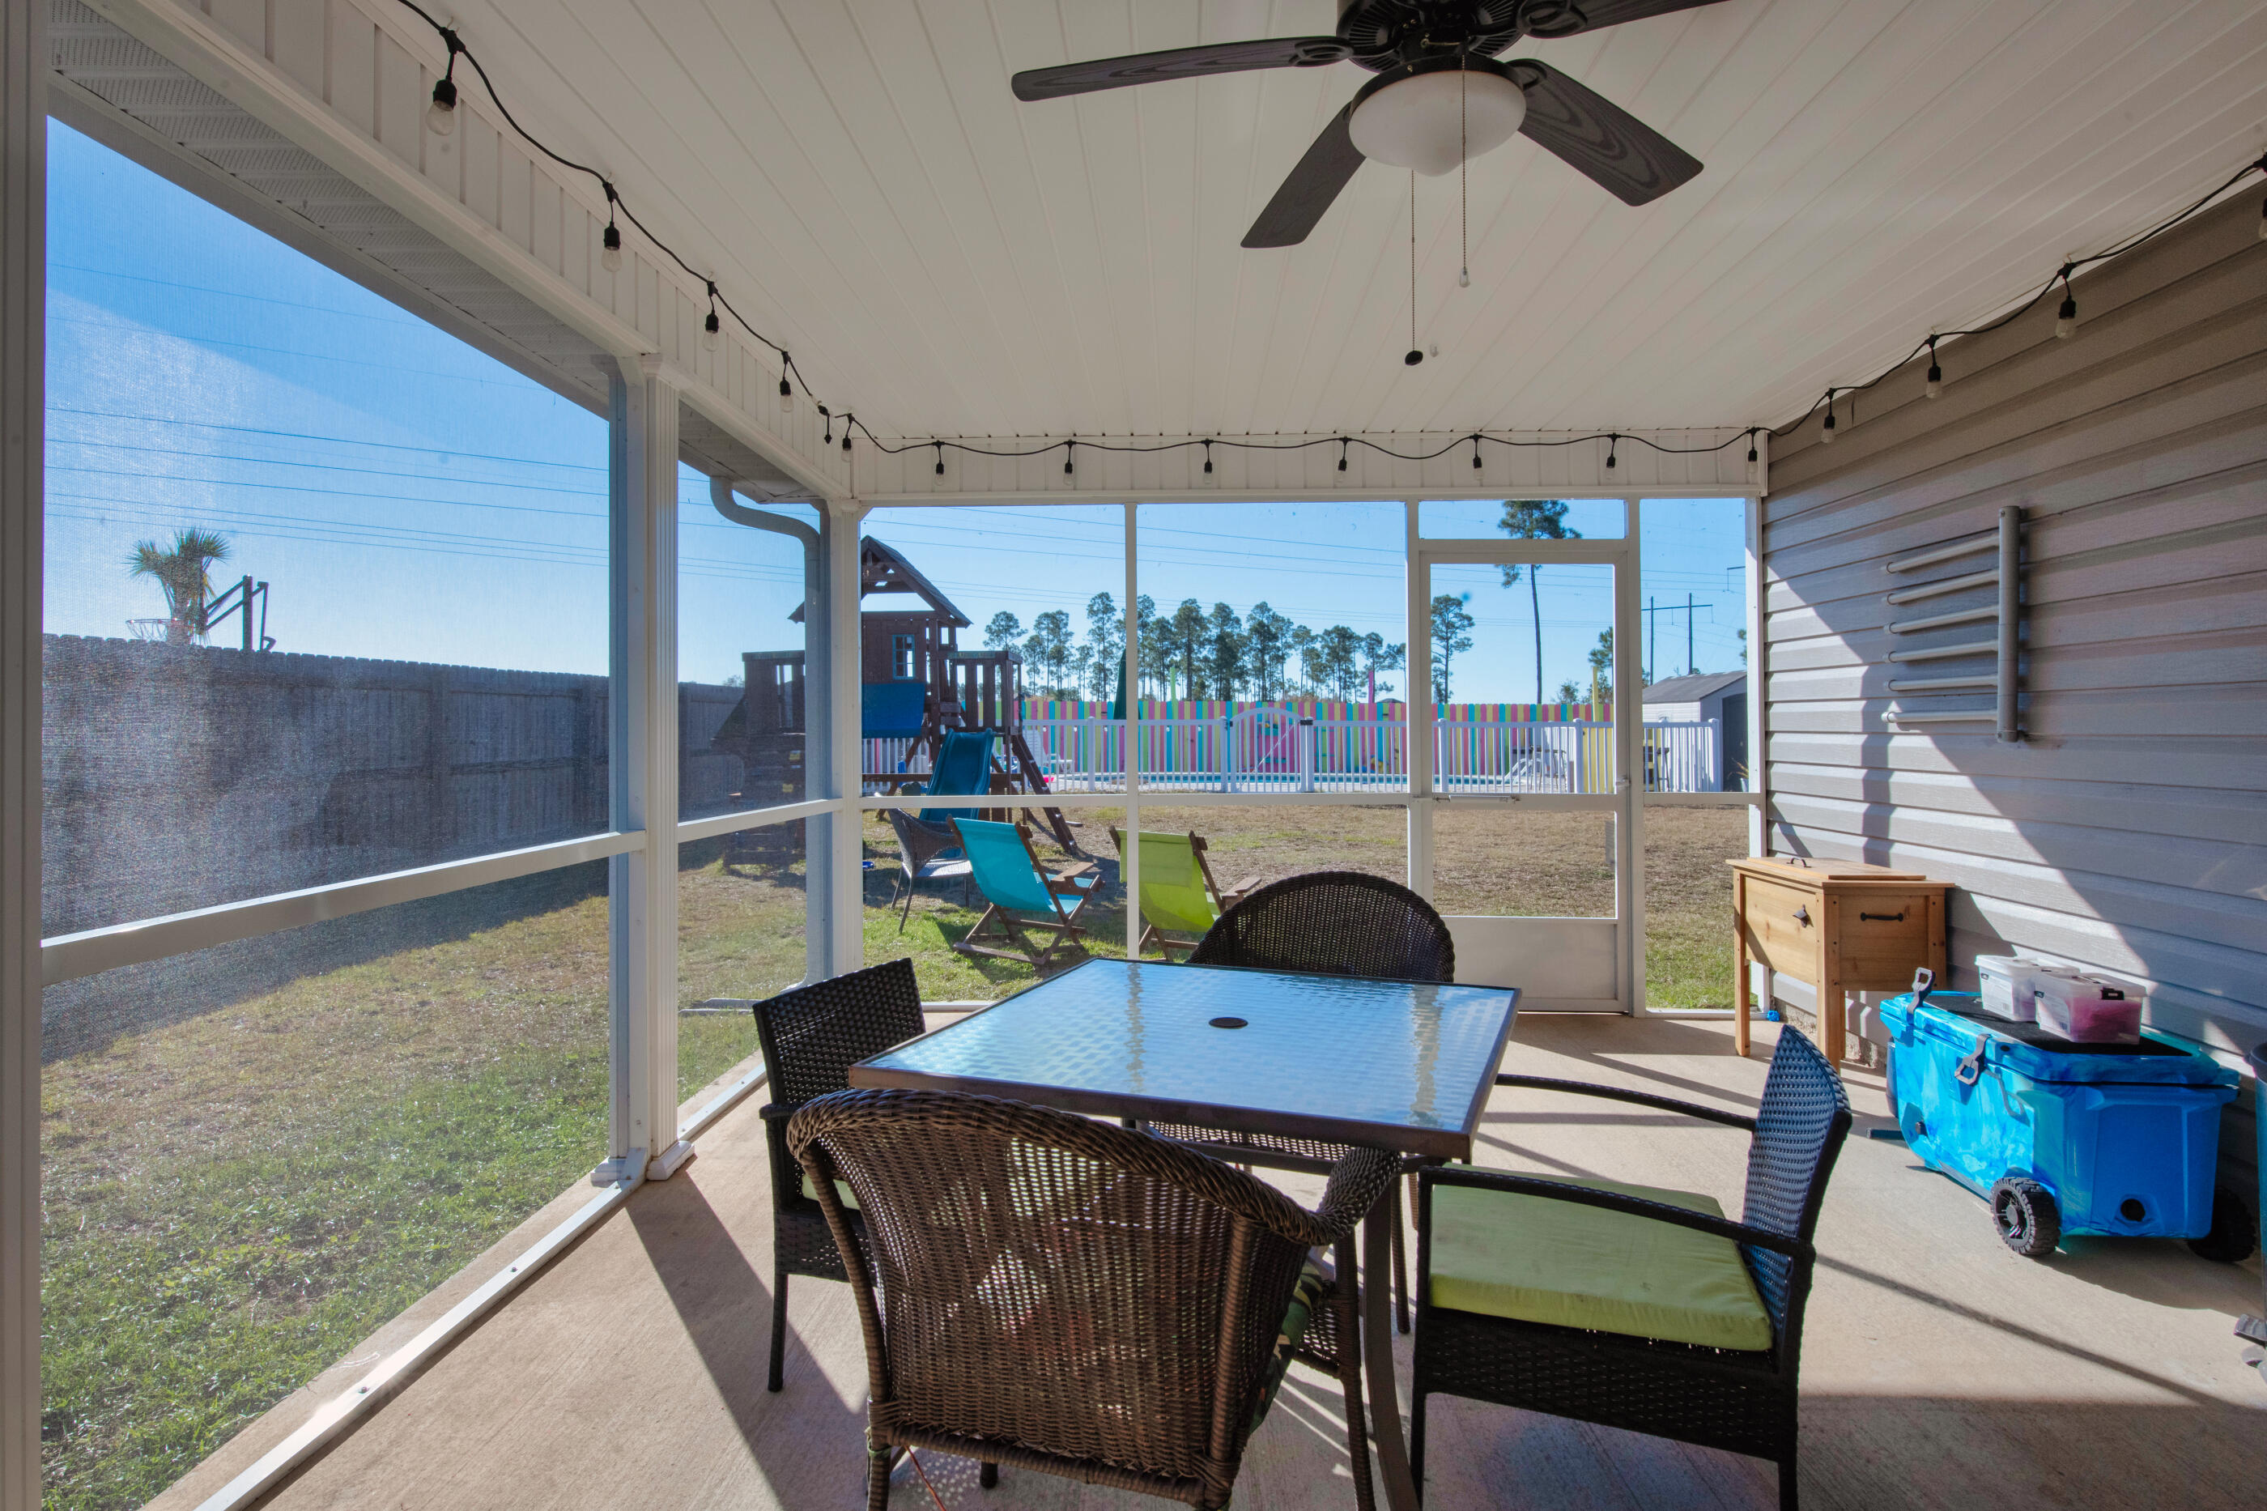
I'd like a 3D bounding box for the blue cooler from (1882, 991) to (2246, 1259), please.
[{"bbox_3d":[2.400,0.953,2.993,0.480,0.470,0.710,0,1,3],"label":"blue cooler"}]

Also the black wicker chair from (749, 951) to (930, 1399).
[{"bbox_3d":[-0.340,0.834,2.215,0.580,0.750,0.530,1,1,24],"label":"black wicker chair"}]

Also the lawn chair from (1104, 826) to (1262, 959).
[{"bbox_3d":[0.325,0.801,6.780,0.640,0.800,0.860,1,2,34],"label":"lawn chair"}]

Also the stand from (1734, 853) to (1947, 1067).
[{"bbox_3d":[2.502,0.780,4.051,0.430,0.765,0.640,0,1,3],"label":"stand"}]

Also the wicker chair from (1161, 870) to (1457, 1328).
[{"bbox_3d":[0.420,0.754,2.722,0.600,0.885,0.620,0,1,20],"label":"wicker chair"}]

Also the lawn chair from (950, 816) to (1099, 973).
[{"bbox_3d":[-0.630,0.796,7.050,0.640,0.800,0.860,1,2,39],"label":"lawn chair"}]

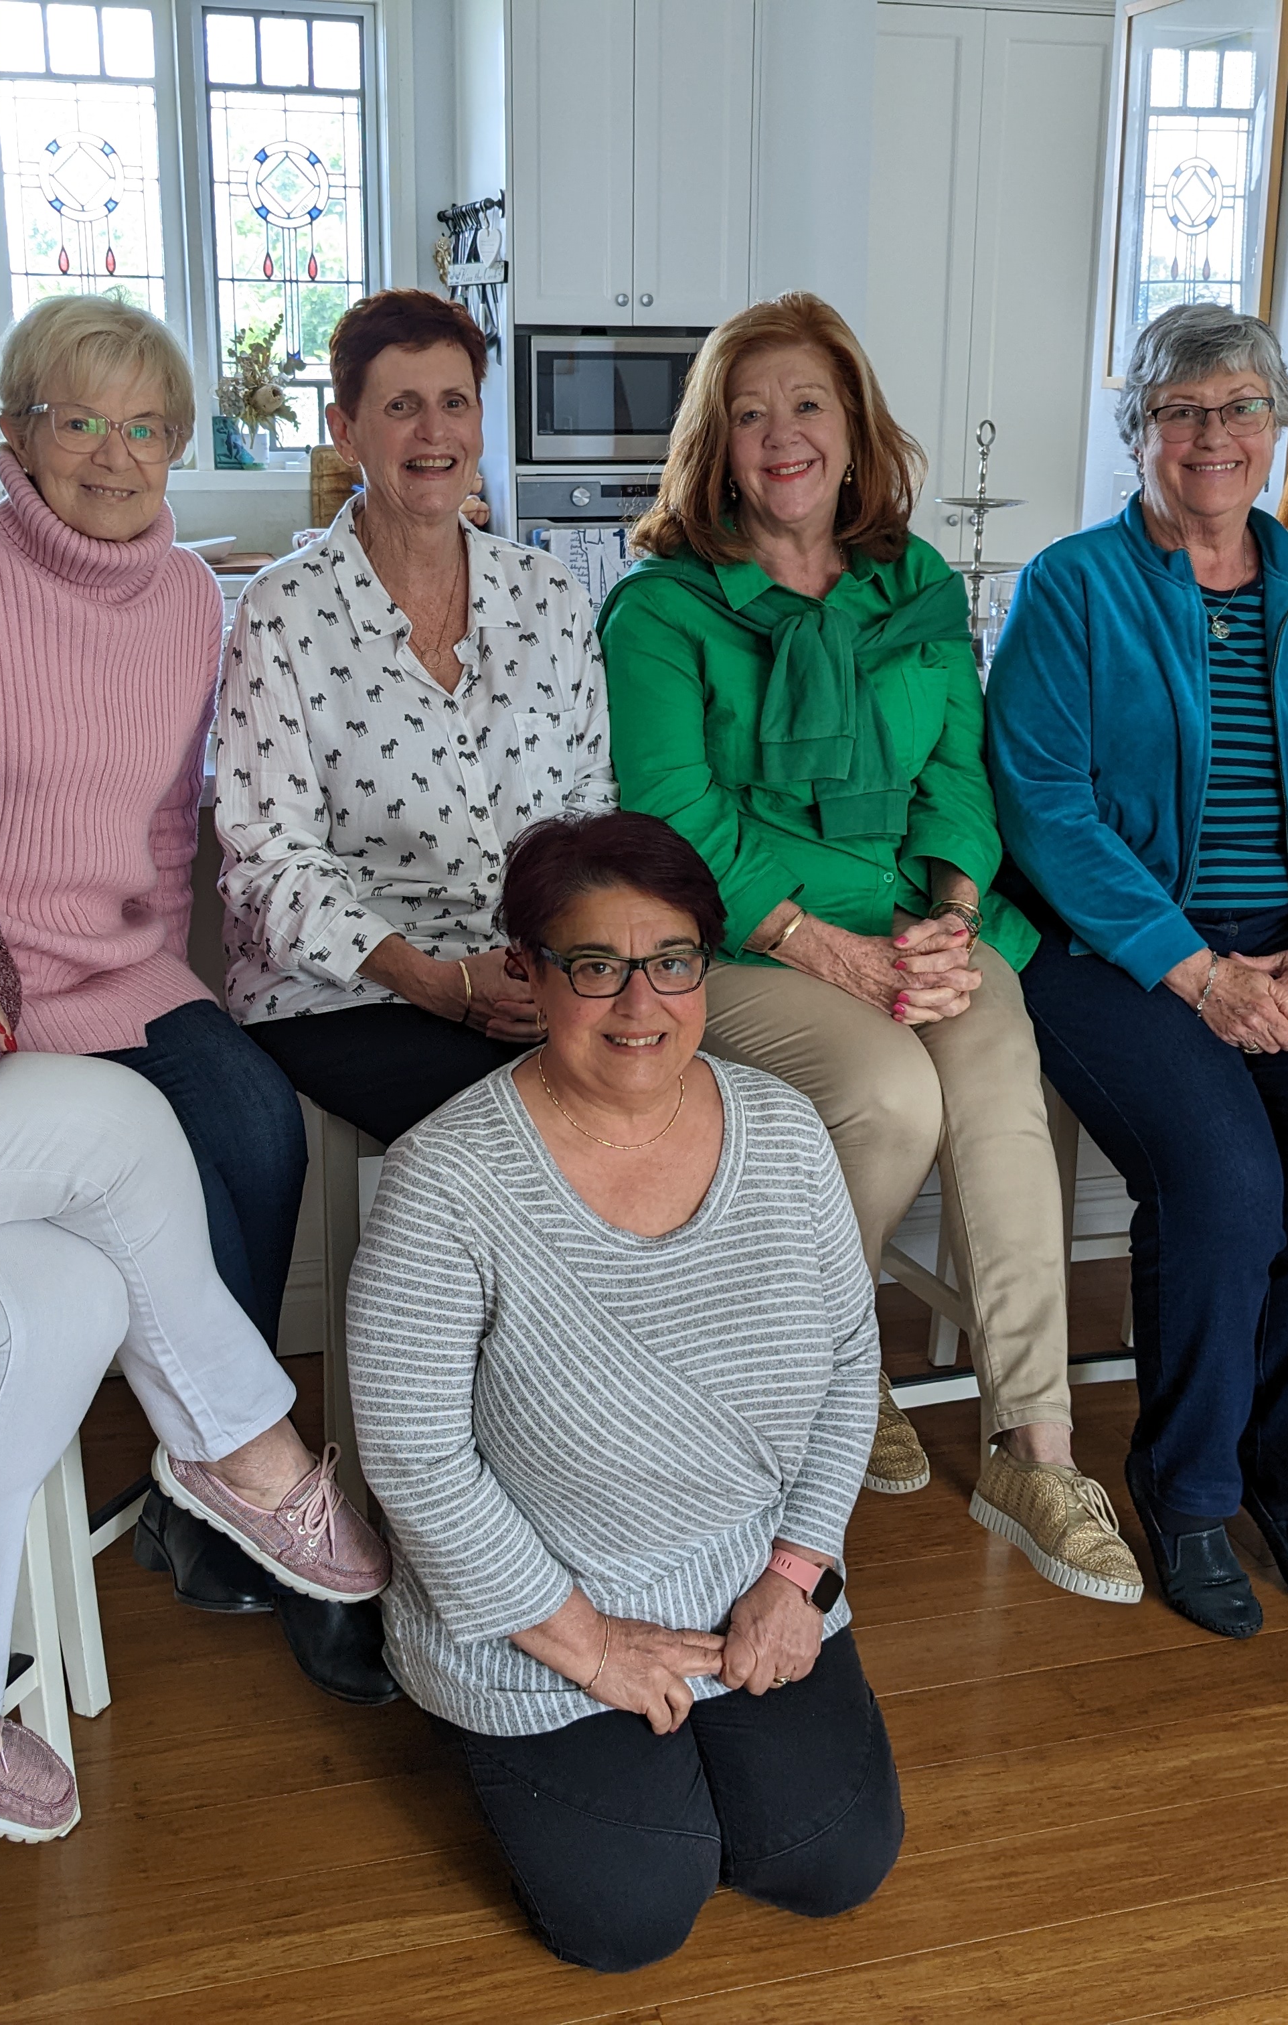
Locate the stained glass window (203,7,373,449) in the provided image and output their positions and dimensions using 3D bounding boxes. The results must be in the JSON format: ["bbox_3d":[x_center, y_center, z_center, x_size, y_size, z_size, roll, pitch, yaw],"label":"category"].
[{"bbox_3d":[-0.919,-2.040,5.531,0.430,1.080,0.060,-4,16,-15],"label":"stained glass window"}]

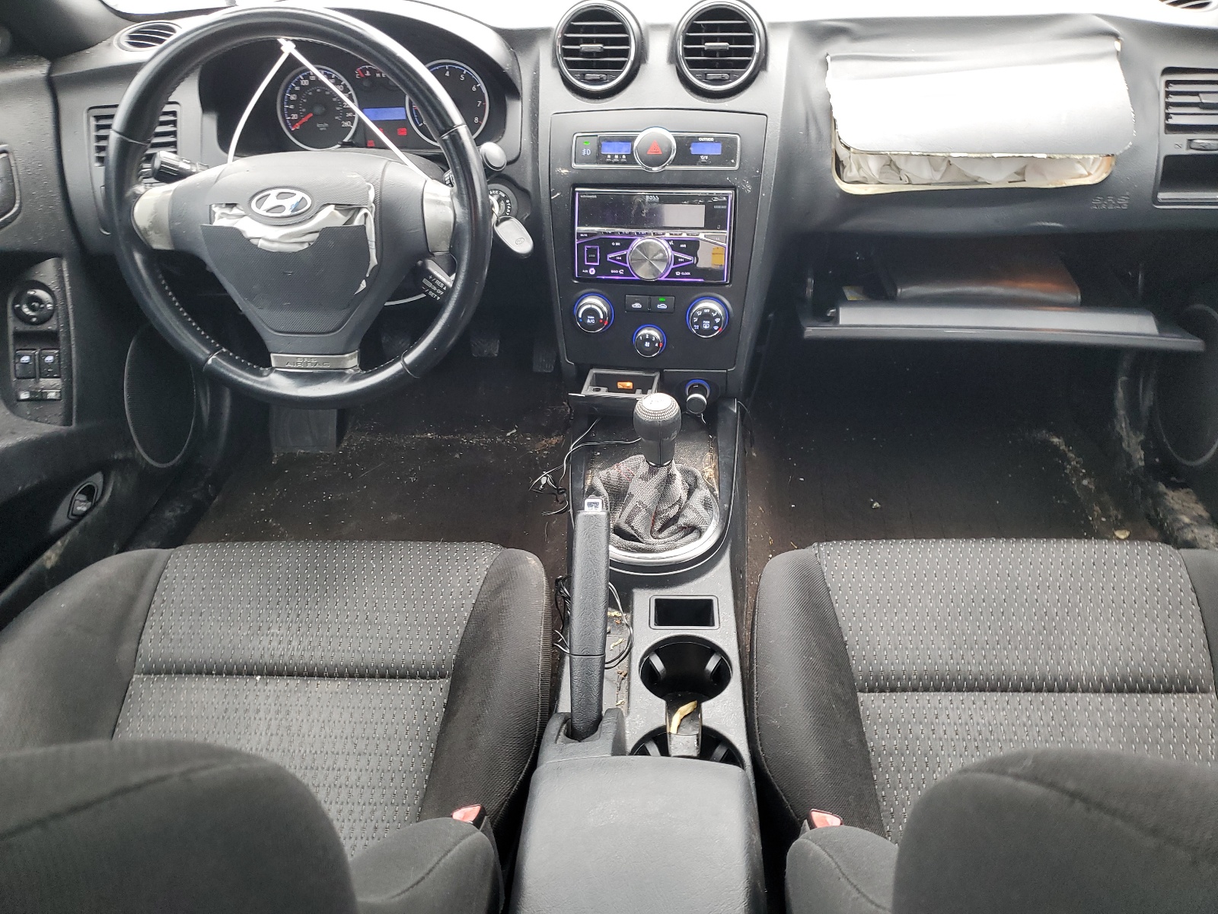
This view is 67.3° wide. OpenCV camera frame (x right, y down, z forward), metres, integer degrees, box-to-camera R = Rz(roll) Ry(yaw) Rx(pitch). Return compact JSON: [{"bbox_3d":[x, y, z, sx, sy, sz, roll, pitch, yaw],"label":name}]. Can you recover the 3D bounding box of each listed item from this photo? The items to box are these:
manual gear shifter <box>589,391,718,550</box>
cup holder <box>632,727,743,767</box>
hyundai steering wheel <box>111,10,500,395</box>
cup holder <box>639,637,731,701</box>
[{"bbox_3d":[0.047,0.000,0.919,0.138,0.150,0.150,1,35,3],"label":"manual gear shifter"},{"bbox_3d":[0.057,0.255,0.689,0.082,0.060,0.082,1,34,3],"label":"cup holder"},{"bbox_3d":[-0.305,-0.242,0.925,0.385,0.385,0.090,1,17,3],"label":"hyundai steering wheel"},{"bbox_3d":[0.064,0.202,0.775,0.078,0.060,0.078,1,34,3],"label":"cup holder"}]

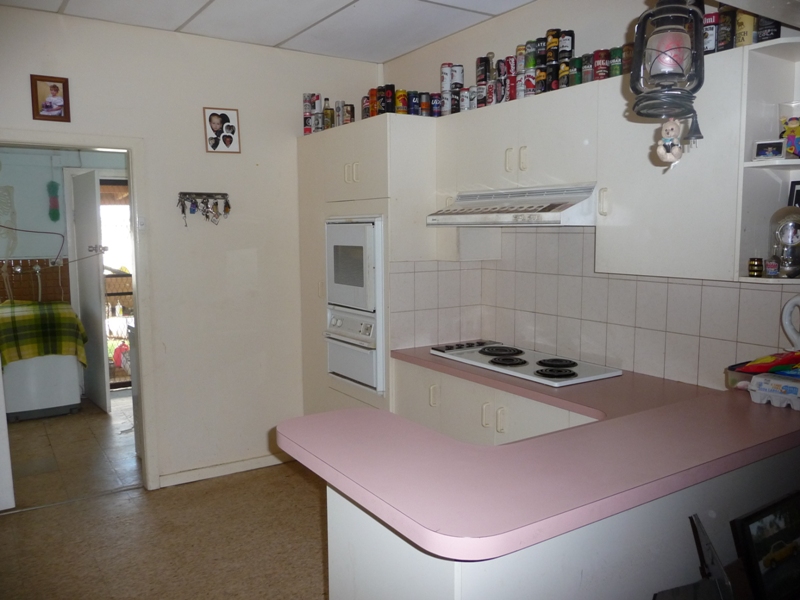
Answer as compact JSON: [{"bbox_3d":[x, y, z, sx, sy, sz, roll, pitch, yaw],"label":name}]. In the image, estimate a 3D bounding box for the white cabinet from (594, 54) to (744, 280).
[{"bbox_3d":[1.069,-0.463,2.383,0.348,0.739,0.574,-5,8,-33],"label":"white cabinet"}]

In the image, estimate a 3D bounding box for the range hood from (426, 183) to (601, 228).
[{"bbox_3d":[0.594,-0.419,2.939,0.535,0.170,0.869,-5,8,-33],"label":"range hood"}]

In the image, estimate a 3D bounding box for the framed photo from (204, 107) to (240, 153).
[{"bbox_3d":[-1.044,-1.000,3.821,0.209,0.255,0.018,-5,8,-33],"label":"framed photo"}]

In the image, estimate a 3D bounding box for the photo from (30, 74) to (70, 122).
[{"bbox_3d":[-1.788,-1.032,3.319,0.174,0.223,0.020,-5,8,-33],"label":"photo"}]

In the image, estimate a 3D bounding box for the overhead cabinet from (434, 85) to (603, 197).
[{"bbox_3d":[0.617,-0.711,3.039,0.348,0.396,1.057,-5,8,-33],"label":"overhead cabinet"}]

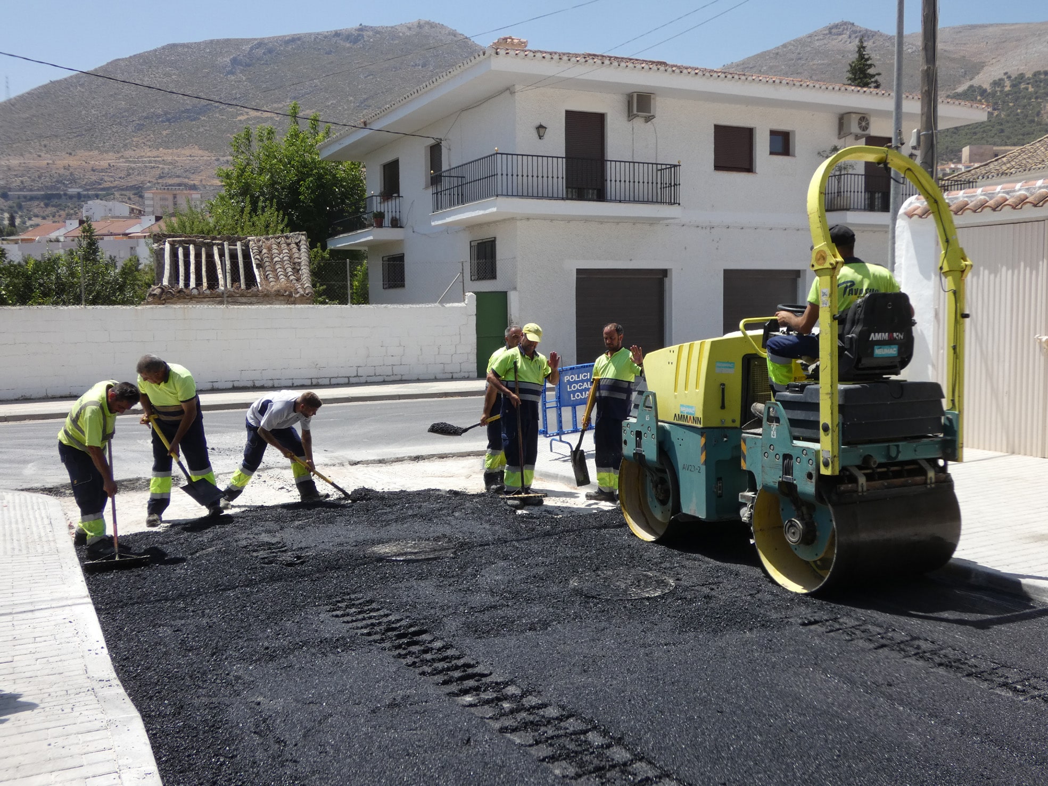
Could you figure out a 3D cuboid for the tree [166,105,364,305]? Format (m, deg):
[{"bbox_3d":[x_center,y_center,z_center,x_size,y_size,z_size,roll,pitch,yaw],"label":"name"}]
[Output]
[{"bbox_3d":[-9.713,-6.004,37.612,7.800,9.700,7.000,-1,5,0],"label":"tree"}]

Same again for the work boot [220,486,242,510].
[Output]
[{"bbox_3d":[-2.761,0.981,9.420,0.130,0.200,0.290,-4,6,-30],"label":"work boot"}]

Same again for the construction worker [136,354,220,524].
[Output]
[{"bbox_3d":[-3.114,0.370,8.995,0.660,1.500,0.540,-1,5,-3],"label":"construction worker"}]

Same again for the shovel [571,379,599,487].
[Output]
[{"bbox_3d":[0.625,0.388,9.602,0.220,1.070,0.160,7,5,-18],"label":"shovel"}]

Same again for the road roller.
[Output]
[{"bbox_3d":[1.772,-0.191,7.081,1.142,2.714,2.382,-3,6,-28],"label":"road roller"}]

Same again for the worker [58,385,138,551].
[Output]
[{"bbox_3d":[-3.426,0.546,7.985,0.680,1.330,0.520,-1,5,-2],"label":"worker"}]

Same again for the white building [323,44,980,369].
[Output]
[{"bbox_3d":[3.057,-5.142,31.468,15.330,8.100,14.250,-3,6,-26],"label":"white building"}]

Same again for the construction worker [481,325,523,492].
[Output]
[{"bbox_3d":[-0.188,0.137,10.187,0.600,1.690,0.500,-3,5,-23],"label":"construction worker"}]

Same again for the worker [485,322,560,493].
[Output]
[{"bbox_3d":[-0.011,0.182,9.524,0.680,1.710,0.460,-2,5,-14],"label":"worker"}]

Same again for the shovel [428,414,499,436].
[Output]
[{"bbox_3d":[-0.470,0.258,10.172,1.020,0.180,0.270,-13,5,-2],"label":"shovel"}]

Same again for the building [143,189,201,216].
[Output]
[{"bbox_3d":[-139.033,-73.456,401.010,23.000,16.000,13.000,-2,5,-17],"label":"building"}]

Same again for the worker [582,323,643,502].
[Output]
[{"bbox_3d":[0.845,0.168,9.681,0.640,1.690,0.460,0,5,13],"label":"worker"}]

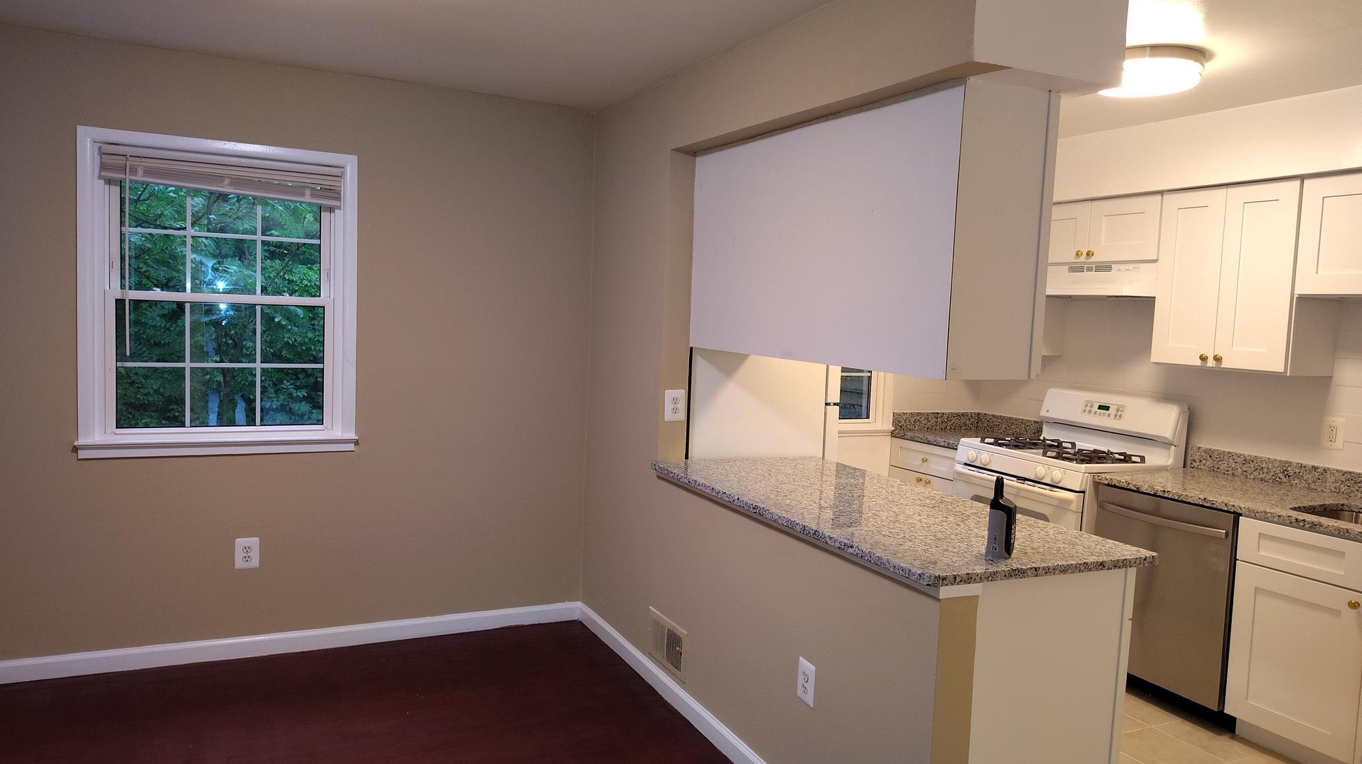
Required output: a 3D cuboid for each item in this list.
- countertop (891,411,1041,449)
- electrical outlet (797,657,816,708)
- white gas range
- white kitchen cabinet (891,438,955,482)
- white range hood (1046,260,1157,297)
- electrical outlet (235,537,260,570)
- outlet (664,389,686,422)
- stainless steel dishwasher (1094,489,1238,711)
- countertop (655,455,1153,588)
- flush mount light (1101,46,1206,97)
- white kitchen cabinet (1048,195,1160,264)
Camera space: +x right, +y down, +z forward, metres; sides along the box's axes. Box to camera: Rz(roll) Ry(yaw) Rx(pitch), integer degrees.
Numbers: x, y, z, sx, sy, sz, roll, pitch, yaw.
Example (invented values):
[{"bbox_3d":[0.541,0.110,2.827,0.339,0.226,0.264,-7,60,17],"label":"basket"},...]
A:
[{"bbox_3d":[1.602,0.271,5.206,0.662,0.134,0.610,0,5,-26],"label":"countertop"},{"bbox_3d":[0.371,0.898,2.829,0.010,0.122,0.085,0,5,-26],"label":"electrical outlet"},{"bbox_3d":[1.854,0.667,4.599,0.690,1.199,0.760,0,5,-26],"label":"white gas range"},{"bbox_3d":[1.585,0.763,5.246,0.635,0.877,0.600,0,5,-26],"label":"white kitchen cabinet"},{"bbox_3d":[1.992,-0.487,4.561,0.521,0.156,0.762,0,5,-26],"label":"white range hood"},{"bbox_3d":[-1.823,0.725,3.970,0.090,0.130,0.009,0,5,-26],"label":"electrical outlet"},{"bbox_3d":[-0.019,0.098,3.808,0.089,0.128,0.010,0,5,-26],"label":"outlet"},{"bbox_3d":[2.187,0.881,3.976,0.625,0.823,0.605,0,5,-26],"label":"stainless steel dishwasher"},{"bbox_3d":[0.620,0.429,3.333,0.807,0.030,1.757,0,5,-26],"label":"countertop"},{"bbox_3d":[1.584,-1.053,3.236,0.365,0.090,0.365,0,5,-26],"label":"flush mount light"},{"bbox_3d":[2.089,-0.714,4.585,0.325,0.304,0.762,0,5,-26],"label":"white kitchen cabinet"}]

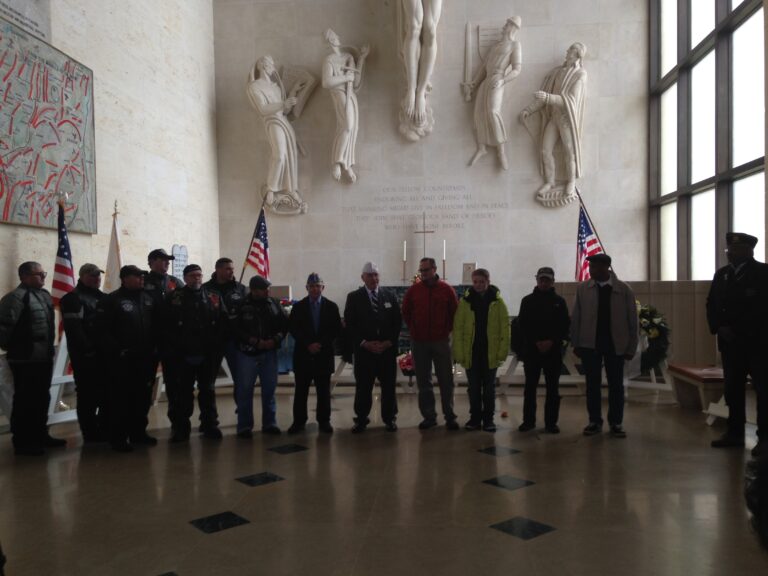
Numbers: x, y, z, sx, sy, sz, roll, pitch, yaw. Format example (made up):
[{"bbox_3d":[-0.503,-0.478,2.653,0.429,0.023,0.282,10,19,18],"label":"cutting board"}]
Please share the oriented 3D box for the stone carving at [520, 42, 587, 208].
[{"bbox_3d":[3.717,-3.597,16.055,1.424,3.562,0.500,-1,1,5],"label":"stone carving"}]

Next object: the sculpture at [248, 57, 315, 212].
[{"bbox_3d":[-2.321,-3.476,16.576,1.610,3.610,0.500,-1,1,5],"label":"sculpture"}]

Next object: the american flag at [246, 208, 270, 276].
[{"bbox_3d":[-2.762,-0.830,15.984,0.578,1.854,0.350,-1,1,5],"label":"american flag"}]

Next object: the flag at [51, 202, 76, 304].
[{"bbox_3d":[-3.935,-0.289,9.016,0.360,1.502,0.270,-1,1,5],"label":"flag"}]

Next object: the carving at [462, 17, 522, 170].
[{"bbox_3d":[2.397,-4.309,16.177,1.314,3.366,0.450,-1,1,5],"label":"carving"}]

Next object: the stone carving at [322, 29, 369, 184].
[{"bbox_3d":[-0.866,-4.092,16.461,1.043,3.471,0.450,-1,1,5],"label":"stone carving"}]

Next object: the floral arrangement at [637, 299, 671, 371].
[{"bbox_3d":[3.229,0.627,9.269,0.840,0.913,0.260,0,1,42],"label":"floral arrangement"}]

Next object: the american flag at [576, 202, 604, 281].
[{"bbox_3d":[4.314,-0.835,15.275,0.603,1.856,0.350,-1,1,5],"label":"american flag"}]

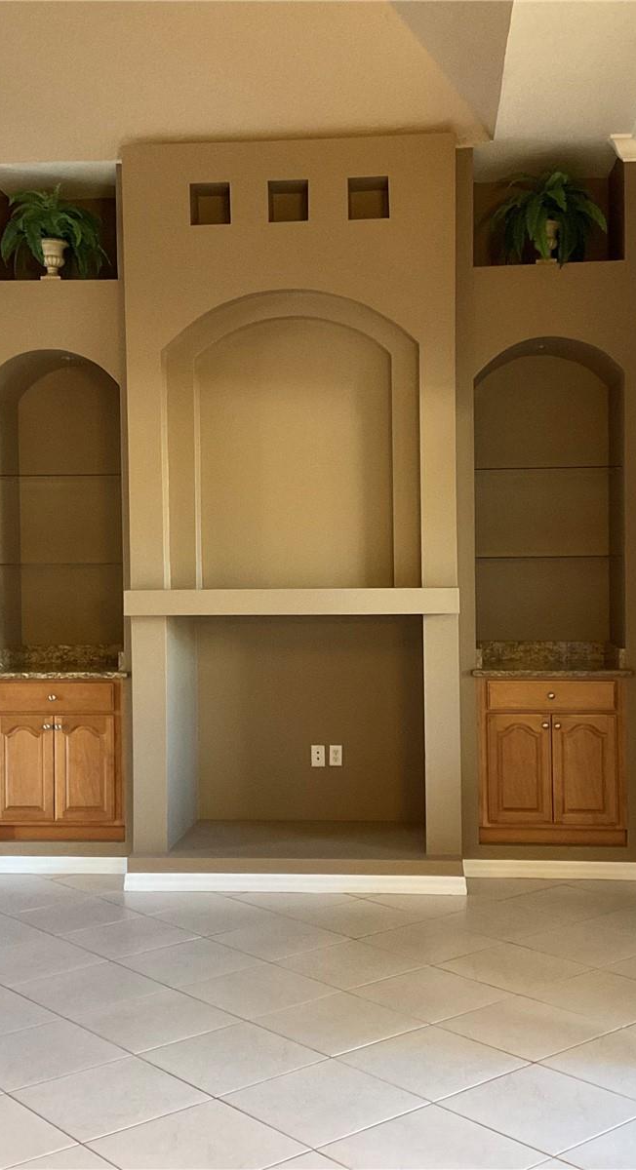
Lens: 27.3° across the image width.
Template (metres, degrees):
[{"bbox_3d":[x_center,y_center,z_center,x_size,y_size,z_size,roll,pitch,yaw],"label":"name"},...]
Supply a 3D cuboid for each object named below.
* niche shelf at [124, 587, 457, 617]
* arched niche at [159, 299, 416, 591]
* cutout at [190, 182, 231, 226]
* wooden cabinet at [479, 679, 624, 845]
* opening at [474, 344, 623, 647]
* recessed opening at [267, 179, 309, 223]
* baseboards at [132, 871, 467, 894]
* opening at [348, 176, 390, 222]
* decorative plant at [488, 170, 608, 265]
[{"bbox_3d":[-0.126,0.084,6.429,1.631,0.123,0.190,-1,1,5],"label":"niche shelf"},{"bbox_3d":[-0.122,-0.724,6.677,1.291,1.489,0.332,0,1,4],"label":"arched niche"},{"bbox_3d":[-0.523,-1.889,6.587,0.197,0.204,0.215,-1,1,5],"label":"cutout"},{"bbox_3d":[1.211,0.896,6.925,0.753,0.852,0.580,0,1,4],"label":"wooden cabinet"},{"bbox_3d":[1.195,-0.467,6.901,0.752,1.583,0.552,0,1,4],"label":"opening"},{"bbox_3d":[-0.135,-1.893,6.552,0.197,0.202,0.215,-1,1,5],"label":"recessed opening"},{"bbox_3d":[-0.115,1.468,6.415,1.678,0.085,0.029,0,1,4],"label":"baseboards"},{"bbox_3d":[0.260,-1.897,6.516,0.198,0.206,0.215,-1,1,5],"label":"opening"},{"bbox_3d":[1.182,-1.877,6.744,0.605,0.504,0.435,0,1,4],"label":"decorative plant"}]

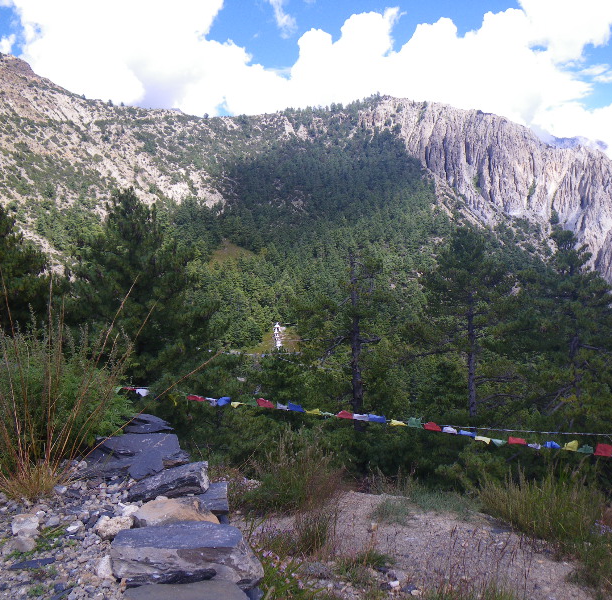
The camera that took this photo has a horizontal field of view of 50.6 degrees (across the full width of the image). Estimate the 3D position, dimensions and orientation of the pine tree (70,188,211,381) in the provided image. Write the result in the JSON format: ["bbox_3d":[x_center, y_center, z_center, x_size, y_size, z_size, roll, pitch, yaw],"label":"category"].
[{"bbox_3d":[-4.348,-0.144,17.000,3.680,5.570,3.600,-1,2,0],"label":"pine tree"}]

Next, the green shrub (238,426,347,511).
[{"bbox_3d":[-0.129,1.634,6.200,0.970,0.820,0.900,-1,2,0],"label":"green shrub"}]

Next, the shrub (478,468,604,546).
[{"bbox_3d":[2.184,1.924,6.000,1.130,0.700,0.900,-1,2,0],"label":"shrub"}]

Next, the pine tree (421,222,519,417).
[{"bbox_3d":[5.525,1.105,22.000,3.260,7.210,3.400,-1,2,0],"label":"pine tree"}]

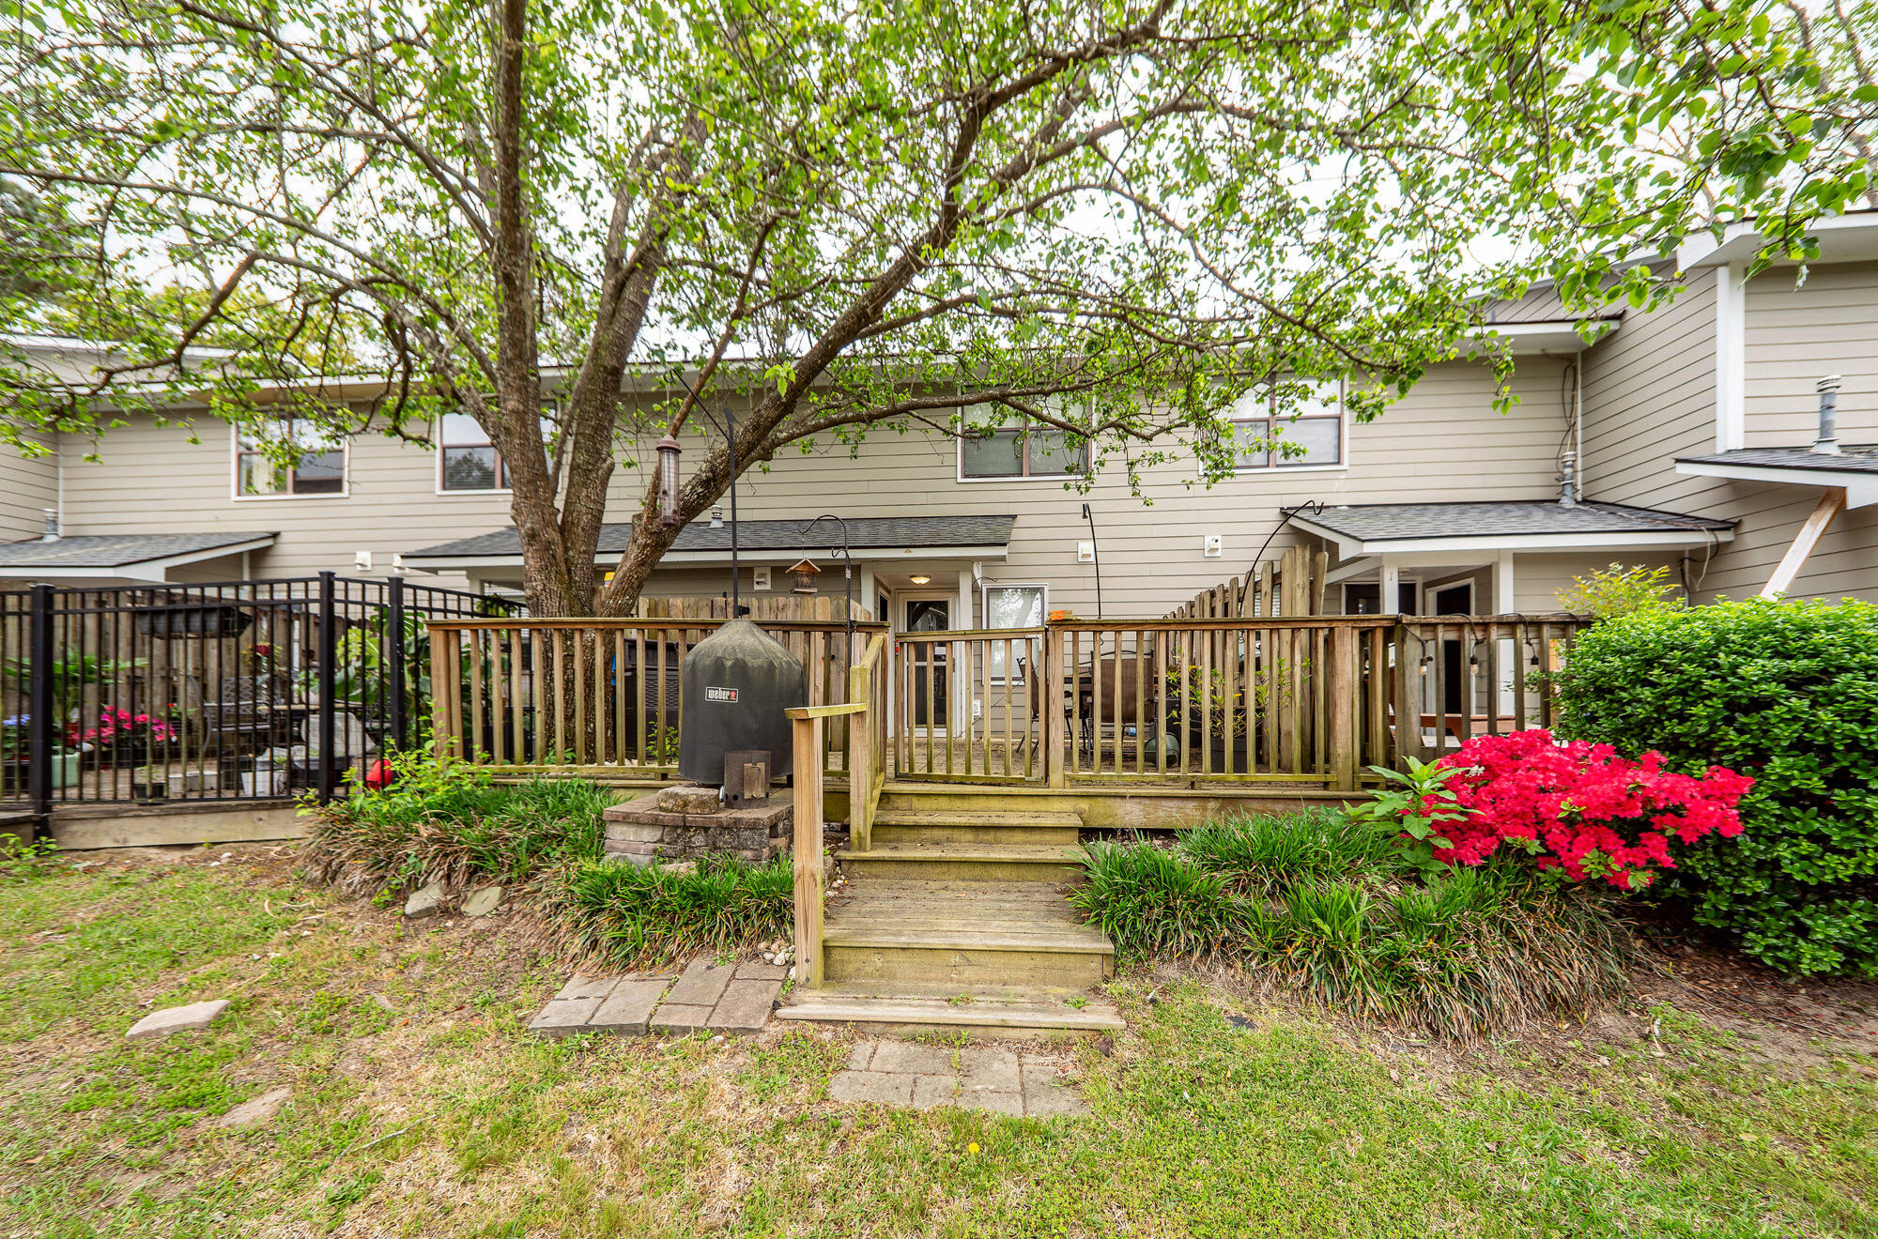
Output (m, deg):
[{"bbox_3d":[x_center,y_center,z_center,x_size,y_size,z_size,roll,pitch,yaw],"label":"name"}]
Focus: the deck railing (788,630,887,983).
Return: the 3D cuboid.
[{"bbox_3d":[-0.450,0.777,3.206,0.120,1.470,1.630,0,-3,6],"label":"deck railing"}]

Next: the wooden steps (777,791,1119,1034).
[{"bbox_3d":[0.105,1.298,3.106,1.330,0.590,1.630,0,-3,4],"label":"wooden steps"}]

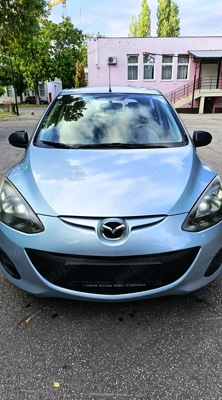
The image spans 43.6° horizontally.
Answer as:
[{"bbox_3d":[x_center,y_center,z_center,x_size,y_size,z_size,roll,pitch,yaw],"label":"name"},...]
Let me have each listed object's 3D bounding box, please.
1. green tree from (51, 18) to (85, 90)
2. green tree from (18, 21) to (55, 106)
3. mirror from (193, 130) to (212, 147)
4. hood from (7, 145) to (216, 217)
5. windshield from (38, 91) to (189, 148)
[{"bbox_3d":[-7.365,-21.307,43.257,7.000,12.010,7.000,0,21,-1],"label":"green tree"},{"bbox_3d":[-11.154,-19.990,40.548,5.800,11.460,5.800,0,21,-1],"label":"green tree"},{"bbox_3d":[0.895,-0.601,2.715,0.205,0.145,0.120,0,21,-1],"label":"mirror"},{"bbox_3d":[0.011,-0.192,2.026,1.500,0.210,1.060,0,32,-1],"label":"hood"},{"bbox_3d":[0.002,-0.775,2.660,1.400,0.180,0.930,0,48,-1],"label":"windshield"}]

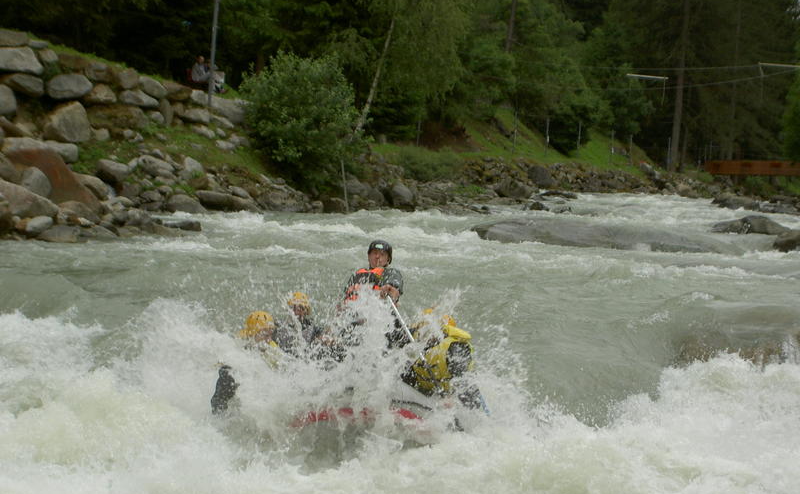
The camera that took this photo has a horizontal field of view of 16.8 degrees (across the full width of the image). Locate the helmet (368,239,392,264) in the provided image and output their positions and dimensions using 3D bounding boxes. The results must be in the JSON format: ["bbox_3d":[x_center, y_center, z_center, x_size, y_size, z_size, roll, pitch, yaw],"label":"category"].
[{"bbox_3d":[-0.183,0.047,25.400,0.225,0.220,0.280,2,3,11],"label":"helmet"}]

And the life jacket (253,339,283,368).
[{"bbox_3d":[-1.127,0.940,23.000,0.400,0.460,0.300,-8,9,-16],"label":"life jacket"}]

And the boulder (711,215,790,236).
[{"bbox_3d":[8.166,-0.489,63.000,1.750,0.480,1.200,3,1,0],"label":"boulder"}]

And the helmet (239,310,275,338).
[{"bbox_3d":[-1.206,0.648,23.200,0.240,0.210,0.280,-7,12,-20],"label":"helmet"}]

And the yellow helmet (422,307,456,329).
[{"bbox_3d":[0.343,0.626,23.500,0.240,0.200,0.280,16,6,17],"label":"yellow helmet"}]

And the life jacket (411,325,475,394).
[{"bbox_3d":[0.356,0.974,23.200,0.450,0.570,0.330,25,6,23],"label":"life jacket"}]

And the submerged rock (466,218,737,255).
[{"bbox_3d":[3.971,-0.200,51.500,5.100,0.750,2.600,3,1,0],"label":"submerged rock"}]

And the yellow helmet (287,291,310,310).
[{"bbox_3d":[-0.915,0.494,24.500,0.220,0.200,0.270,-2,3,-6],"label":"yellow helmet"}]

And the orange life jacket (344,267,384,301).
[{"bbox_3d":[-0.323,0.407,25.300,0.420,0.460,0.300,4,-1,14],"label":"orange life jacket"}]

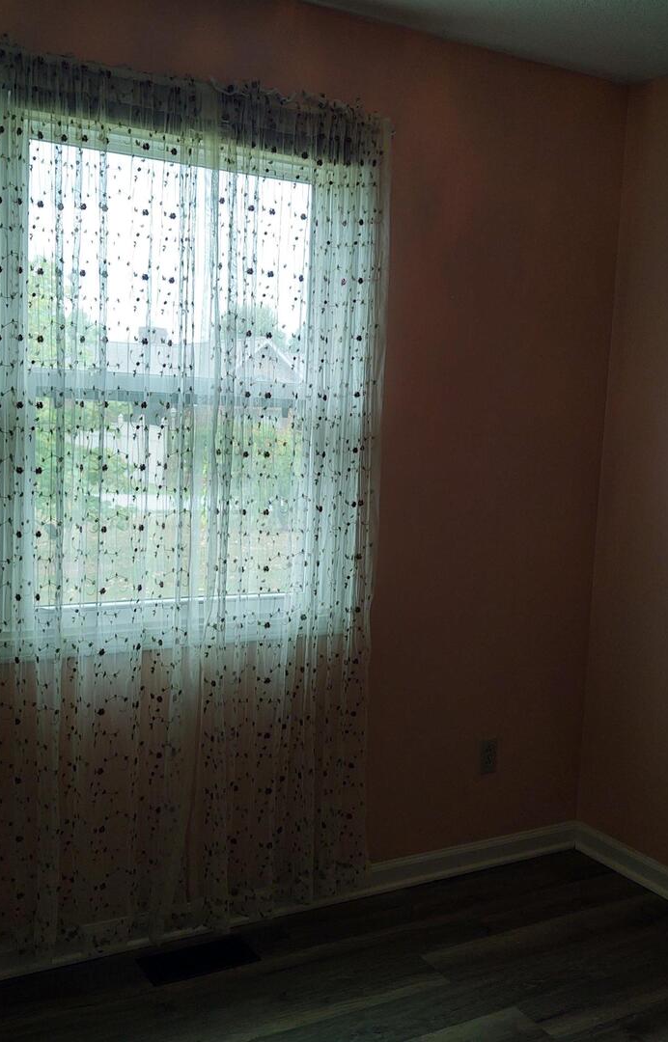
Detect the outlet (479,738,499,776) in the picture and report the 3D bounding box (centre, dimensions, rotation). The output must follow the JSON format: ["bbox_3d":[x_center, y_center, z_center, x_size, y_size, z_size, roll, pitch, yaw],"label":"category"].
[{"bbox_3d":[0.486,0.742,3.408,0.071,0.115,0.009,-2,8,-30],"label":"outlet"}]

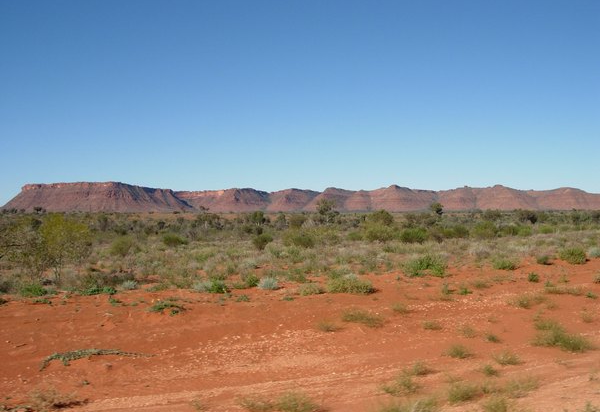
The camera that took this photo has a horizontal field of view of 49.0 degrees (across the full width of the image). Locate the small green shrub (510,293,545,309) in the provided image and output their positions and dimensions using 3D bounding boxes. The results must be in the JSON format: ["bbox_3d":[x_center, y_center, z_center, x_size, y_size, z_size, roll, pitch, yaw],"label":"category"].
[{"bbox_3d":[4.672,1.959,13.589,0.702,0.288,0.562,0,0,19],"label":"small green shrub"}]

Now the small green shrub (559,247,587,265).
[{"bbox_3d":[8.774,1.616,21.213,0.902,0.560,0.721,0,0,0],"label":"small green shrub"}]

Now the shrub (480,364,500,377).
[{"bbox_3d":[2.008,1.733,6.964,0.180,0.136,0.144,0,0,0],"label":"shrub"}]

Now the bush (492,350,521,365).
[{"bbox_3d":[2.373,1.729,7.534,0.320,0.152,0.256,0,0,0],"label":"bush"}]

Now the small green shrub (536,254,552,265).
[{"bbox_3d":[9.024,1.980,24.362,0.555,0.410,0.500,0,0,20],"label":"small green shrub"}]

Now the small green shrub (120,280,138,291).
[{"bbox_3d":[-4.277,1.990,16.524,0.452,0.270,0.406,0,0,-15],"label":"small green shrub"}]

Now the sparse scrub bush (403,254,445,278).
[{"bbox_3d":[3.654,1.746,19.351,1.270,0.691,1.080,0,-1,11],"label":"sparse scrub bush"}]

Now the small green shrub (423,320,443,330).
[{"bbox_3d":[1.959,1.755,9.742,0.296,0.138,0.237,0,0,0],"label":"small green shrub"}]

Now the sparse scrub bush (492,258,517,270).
[{"bbox_3d":[6.100,1.737,19.652,0.716,0.311,0.573,0,0,0],"label":"sparse scrub bush"}]

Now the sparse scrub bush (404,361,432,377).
[{"bbox_3d":[1.451,1.981,8.030,0.329,0.160,0.296,0,0,10],"label":"sparse scrub bush"}]

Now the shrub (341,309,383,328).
[{"bbox_3d":[1.094,1.954,11.529,0.735,0.268,0.551,0,0,5],"label":"shrub"}]

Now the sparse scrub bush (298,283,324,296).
[{"bbox_3d":[0.241,1.747,13.856,0.547,0.234,0.438,0,0,0],"label":"sparse scrub bush"}]

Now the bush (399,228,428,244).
[{"bbox_3d":[7.127,1.844,41.183,1.813,0.938,1.632,0,0,10],"label":"bush"}]

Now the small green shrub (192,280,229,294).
[{"bbox_3d":[-2.111,1.898,15.544,0.842,0.311,0.716,0,-1,-8],"label":"small green shrub"}]

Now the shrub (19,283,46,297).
[{"bbox_3d":[-6.000,1.872,14.780,0.582,0.347,0.495,0,-1,-22],"label":"shrub"}]

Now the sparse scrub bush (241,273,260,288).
[{"bbox_3d":[-1.281,1.963,17.393,0.475,0.338,0.428,0,0,-4],"label":"sparse scrub bush"}]

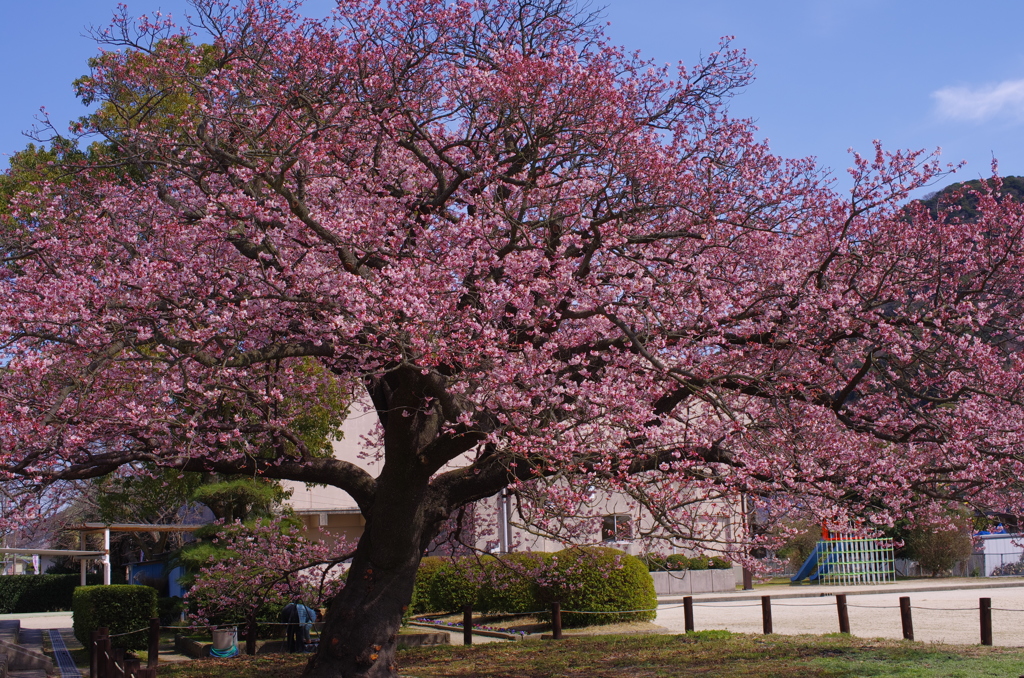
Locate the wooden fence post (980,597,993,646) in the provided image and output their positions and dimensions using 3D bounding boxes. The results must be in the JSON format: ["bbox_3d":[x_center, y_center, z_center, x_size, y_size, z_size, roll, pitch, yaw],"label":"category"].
[{"bbox_3d":[5.883,3.509,18.300,0.140,0.610,0.140,-2,-8,0],"label":"wooden fence post"}]

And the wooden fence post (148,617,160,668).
[{"bbox_3d":[-5.468,4.634,22.500,0.150,0.760,0.150,2,-8,-13],"label":"wooden fence post"}]

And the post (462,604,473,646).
[{"bbox_3d":[-0.739,4.756,24.500,0.132,0.670,0.132,-2,-8,0],"label":"post"}]

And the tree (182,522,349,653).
[{"bbox_3d":[-3.230,3.270,19.500,2.100,1.750,1.900,-1,-8,-9],"label":"tree"}]

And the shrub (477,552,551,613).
[{"bbox_3d":[0.163,5.301,32.000,1.750,1.360,1.600,-2,-8,0],"label":"shrub"}]

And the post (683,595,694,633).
[{"bbox_3d":[3.113,4.860,26.000,0.148,0.650,0.148,-3,-8,6],"label":"post"}]

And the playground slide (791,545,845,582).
[{"bbox_3d":[11.385,8.292,55.000,1.750,1.500,1.250,6,-12,-45],"label":"playground slide"}]

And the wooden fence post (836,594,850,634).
[{"bbox_3d":[5.275,4.383,23.500,0.150,0.630,0.150,-7,-8,11],"label":"wooden fence post"}]

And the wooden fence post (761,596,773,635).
[{"bbox_3d":[4.373,4.735,25.300,0.148,0.660,0.148,-3,-8,9],"label":"wooden fence post"}]

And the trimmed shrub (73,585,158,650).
[{"bbox_3d":[-6.716,4.717,25.000,1.200,1.050,1.050,3,-9,-30],"label":"trimmed shrub"}]

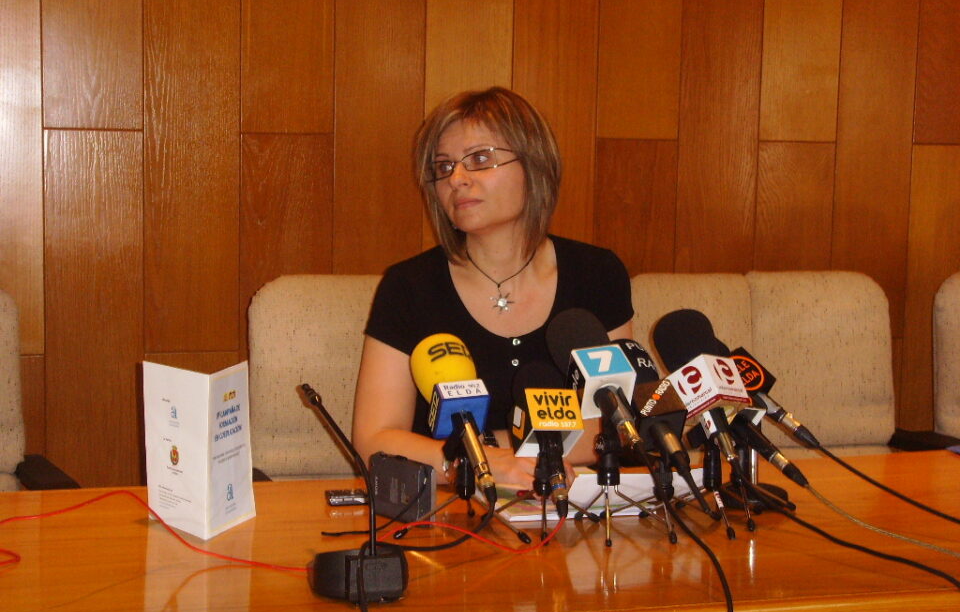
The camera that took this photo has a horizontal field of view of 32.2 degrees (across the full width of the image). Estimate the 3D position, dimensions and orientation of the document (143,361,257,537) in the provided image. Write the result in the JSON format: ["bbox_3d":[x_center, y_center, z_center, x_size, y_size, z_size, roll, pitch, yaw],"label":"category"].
[{"bbox_3d":[-0.354,0.182,2.131,0.141,0.210,0.120,-1,7,-14],"label":"document"}]

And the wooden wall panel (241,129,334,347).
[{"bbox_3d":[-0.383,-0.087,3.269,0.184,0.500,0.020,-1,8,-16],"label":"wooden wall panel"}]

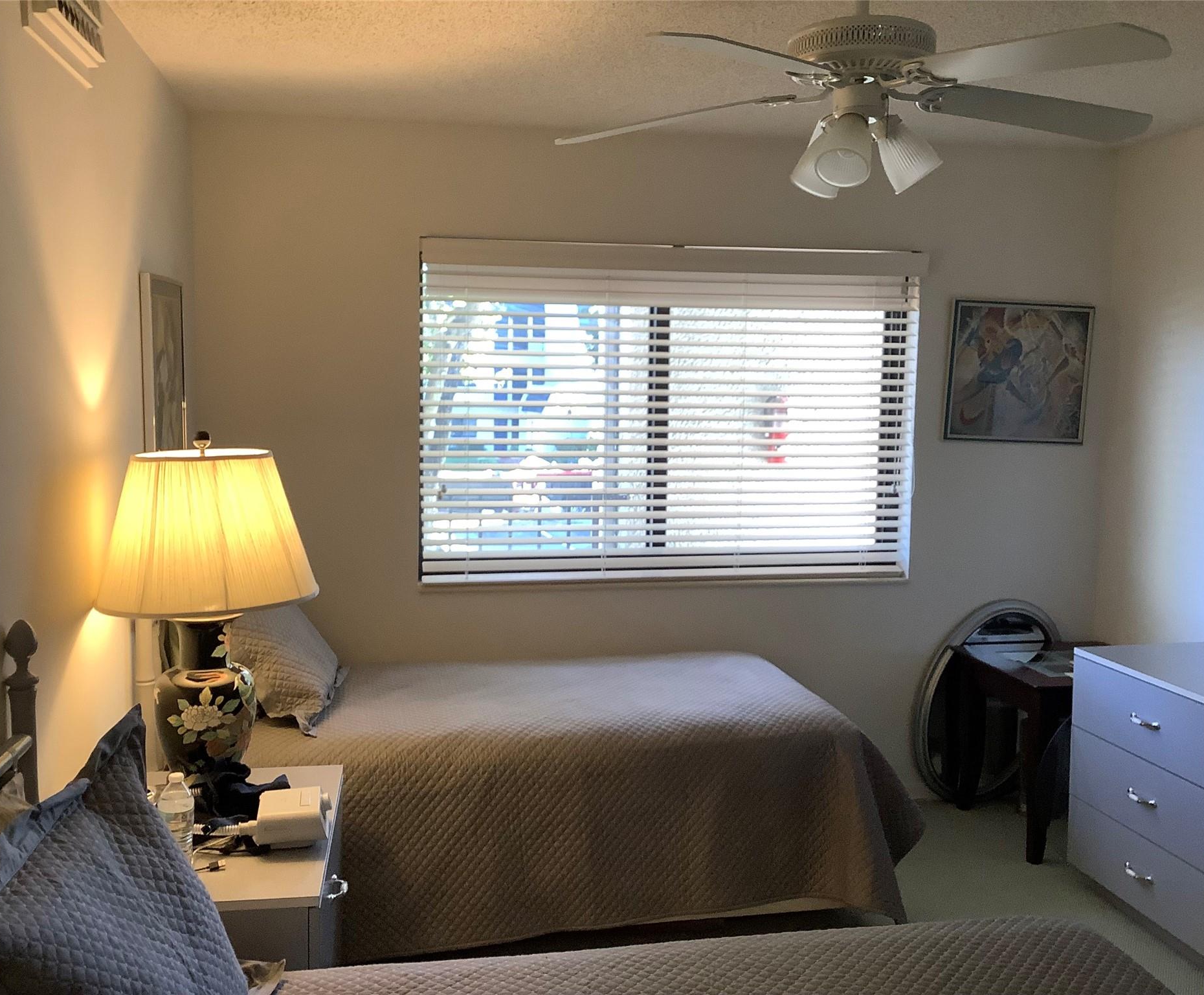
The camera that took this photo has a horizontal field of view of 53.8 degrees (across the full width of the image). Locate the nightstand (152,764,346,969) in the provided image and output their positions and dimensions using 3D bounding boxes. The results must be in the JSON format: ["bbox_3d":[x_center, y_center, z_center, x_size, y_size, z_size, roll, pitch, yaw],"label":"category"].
[{"bbox_3d":[-0.790,0.997,2.455,0.510,0.651,0.733,0,6,-10],"label":"nightstand"}]

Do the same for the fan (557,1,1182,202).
[{"bbox_3d":[0.562,-0.865,2.475,1.280,0.461,1.280,0,6,-10],"label":"fan"}]

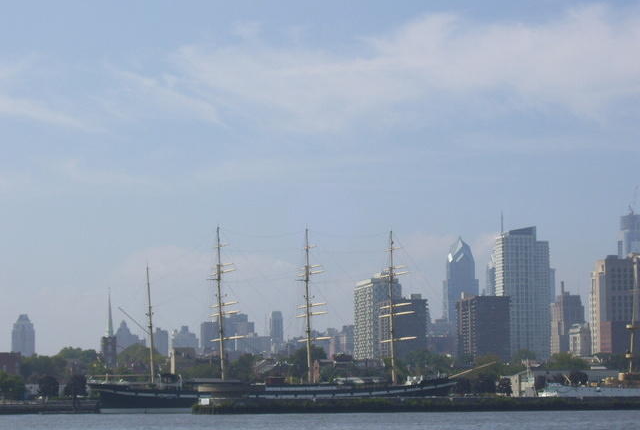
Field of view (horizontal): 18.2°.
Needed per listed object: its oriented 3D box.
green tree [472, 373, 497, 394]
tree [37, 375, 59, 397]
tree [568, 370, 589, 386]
[{"bbox_3d":[54.806,56.371,664.675,7.500,7.200,7.000,0,-5,0],"label":"green tree"},{"bbox_3d":[-82.541,52.264,604.671,6.600,7.300,6.600,0,-5,0],"label":"tree"},{"bbox_3d":[89.270,58.170,690.580,6.700,9.200,6.700,-1,-5,0],"label":"tree"}]

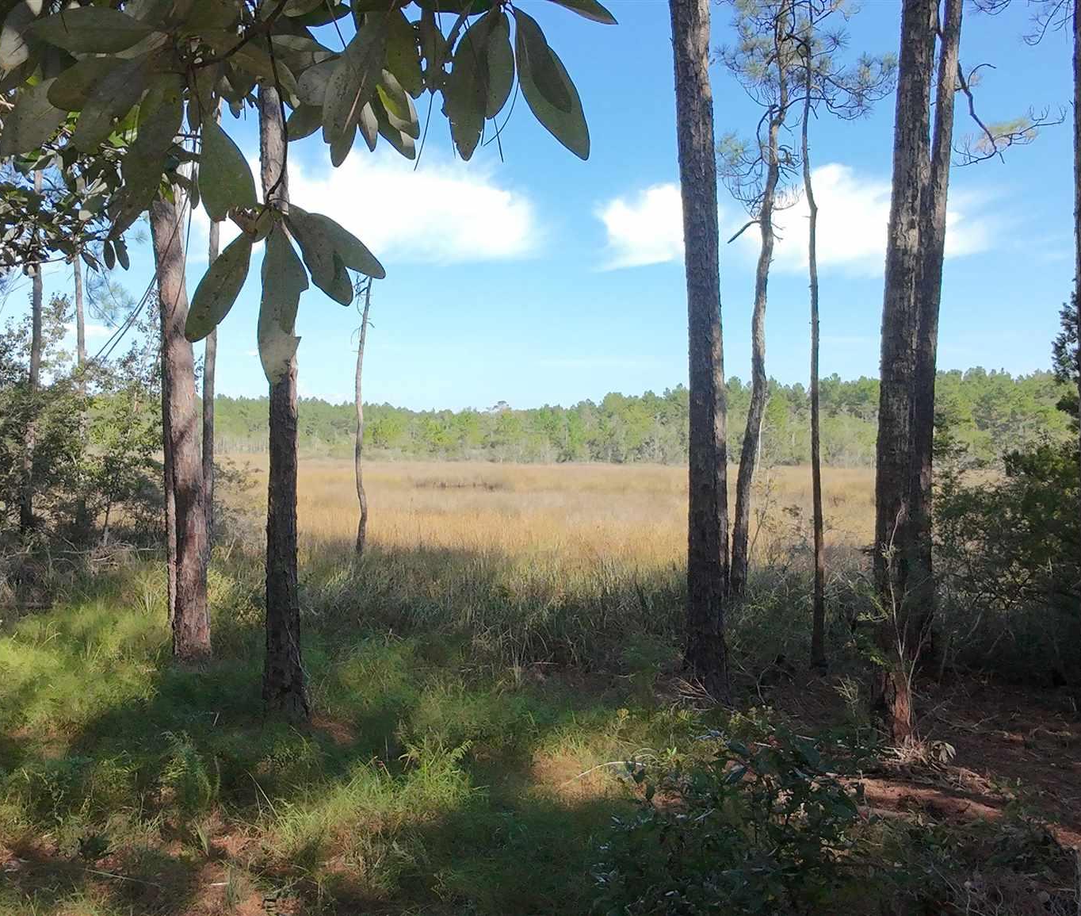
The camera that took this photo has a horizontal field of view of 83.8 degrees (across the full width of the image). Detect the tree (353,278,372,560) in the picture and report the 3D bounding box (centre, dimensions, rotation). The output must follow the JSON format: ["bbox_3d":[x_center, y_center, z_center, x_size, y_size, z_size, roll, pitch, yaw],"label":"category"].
[{"bbox_3d":[-2.896,-0.670,9.800,0.300,4.750,0.300,0,0,0],"label":"tree"}]

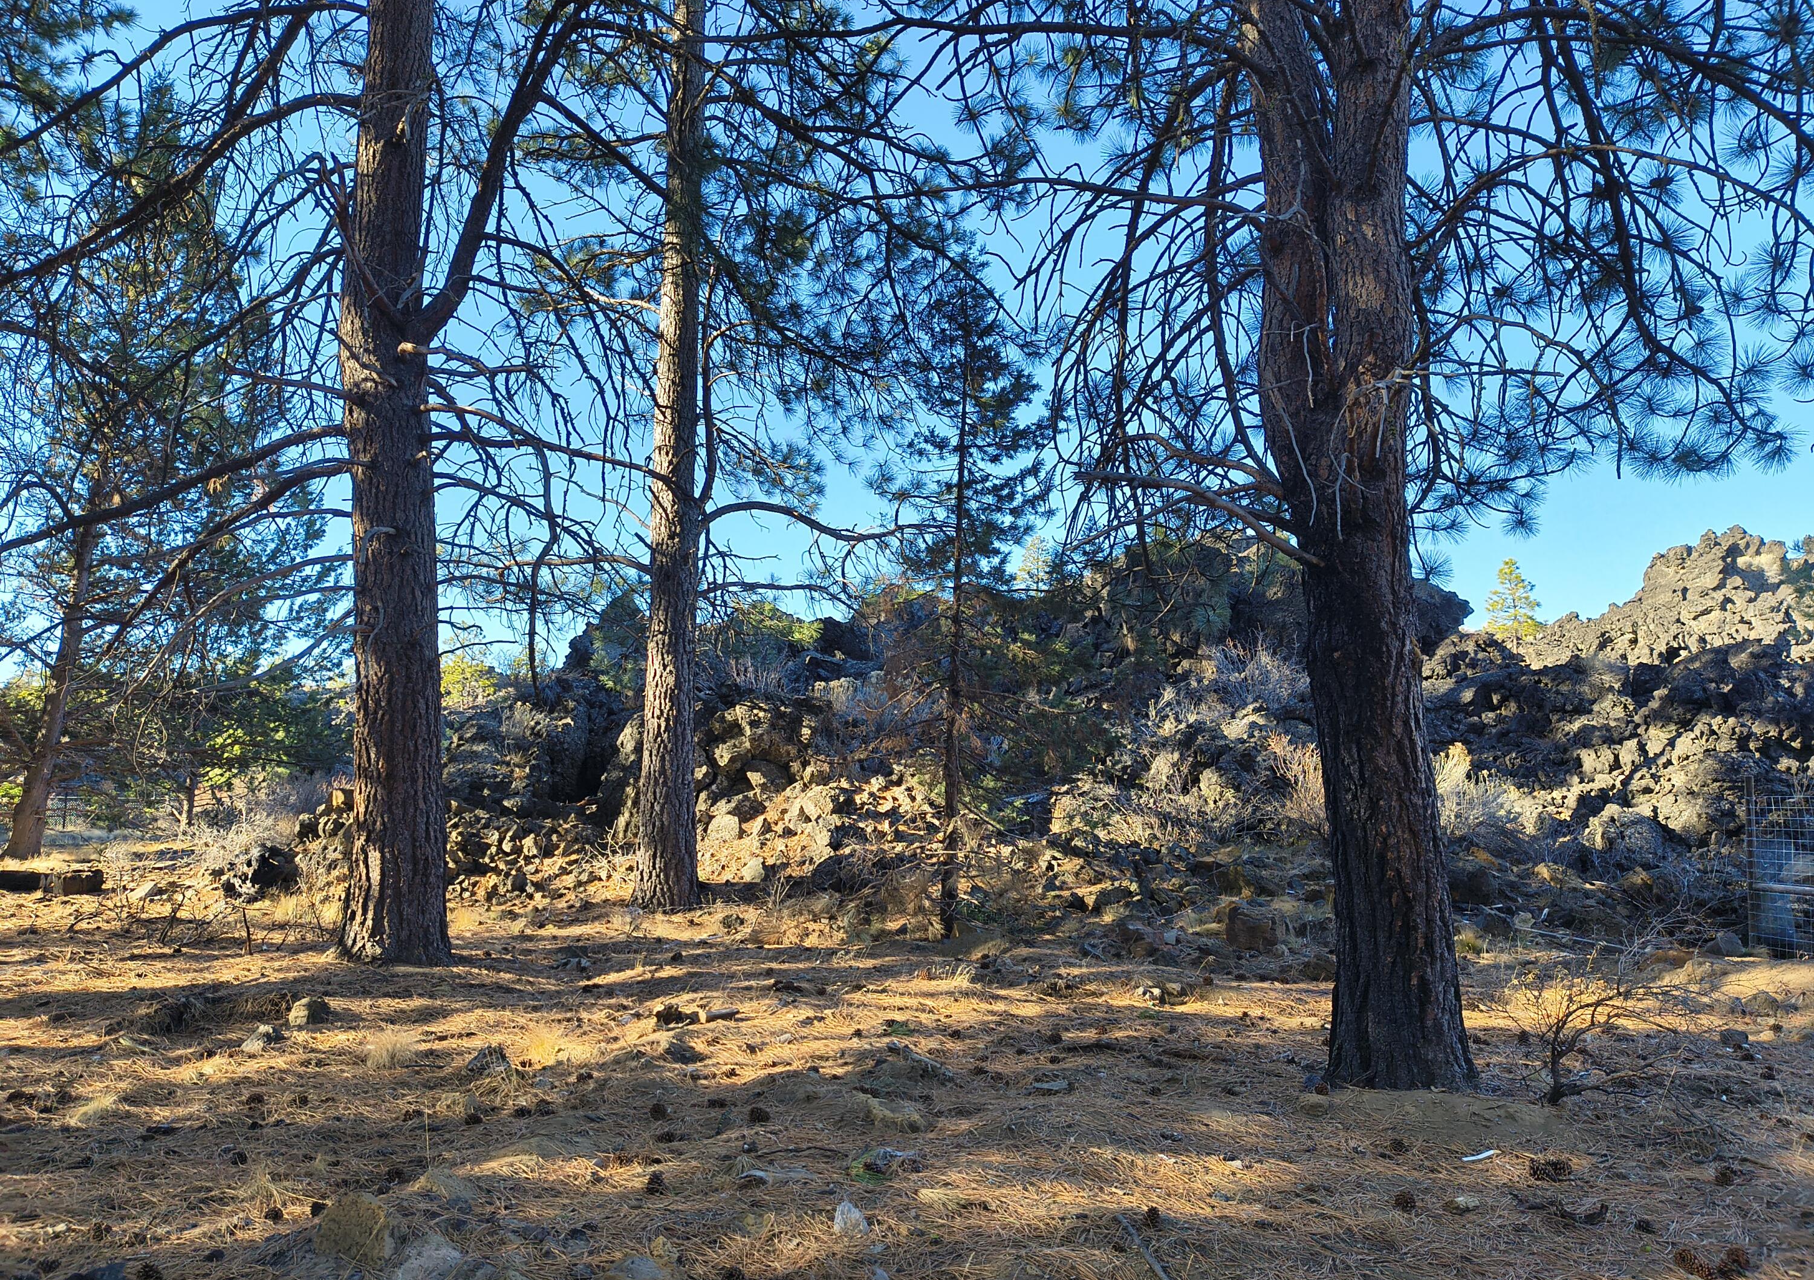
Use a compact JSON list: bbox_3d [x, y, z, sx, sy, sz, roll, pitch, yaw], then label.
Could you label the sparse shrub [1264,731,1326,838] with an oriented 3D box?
[{"bbox_3d":[4.679,1.731,15.558,0.858,1.288,0.900,0,-5,0],"label":"sparse shrub"}]

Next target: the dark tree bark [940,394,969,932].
[{"bbox_3d":[0.443,0.156,12.235,0.250,5.175,0.220,0,-5,0],"label":"dark tree bark"}]

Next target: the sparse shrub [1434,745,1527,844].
[{"bbox_3d":[6.554,1.773,15.052,1.140,1.149,1.050,0,-5,0],"label":"sparse shrub"}]

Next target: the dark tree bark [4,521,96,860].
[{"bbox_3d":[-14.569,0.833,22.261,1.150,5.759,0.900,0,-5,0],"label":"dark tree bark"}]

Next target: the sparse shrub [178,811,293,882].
[{"bbox_3d":[-8.995,2.760,17.543,1.537,0.939,1.200,0,-5,0],"label":"sparse shrub"}]

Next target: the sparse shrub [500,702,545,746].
[{"bbox_3d":[-4.706,1.022,16.024,0.555,0.536,0.500,0,-5,0],"label":"sparse shrub"}]

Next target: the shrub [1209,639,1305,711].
[{"bbox_3d":[5.100,0.514,19.048,1.401,1.053,1.150,0,-5,0],"label":"shrub"}]

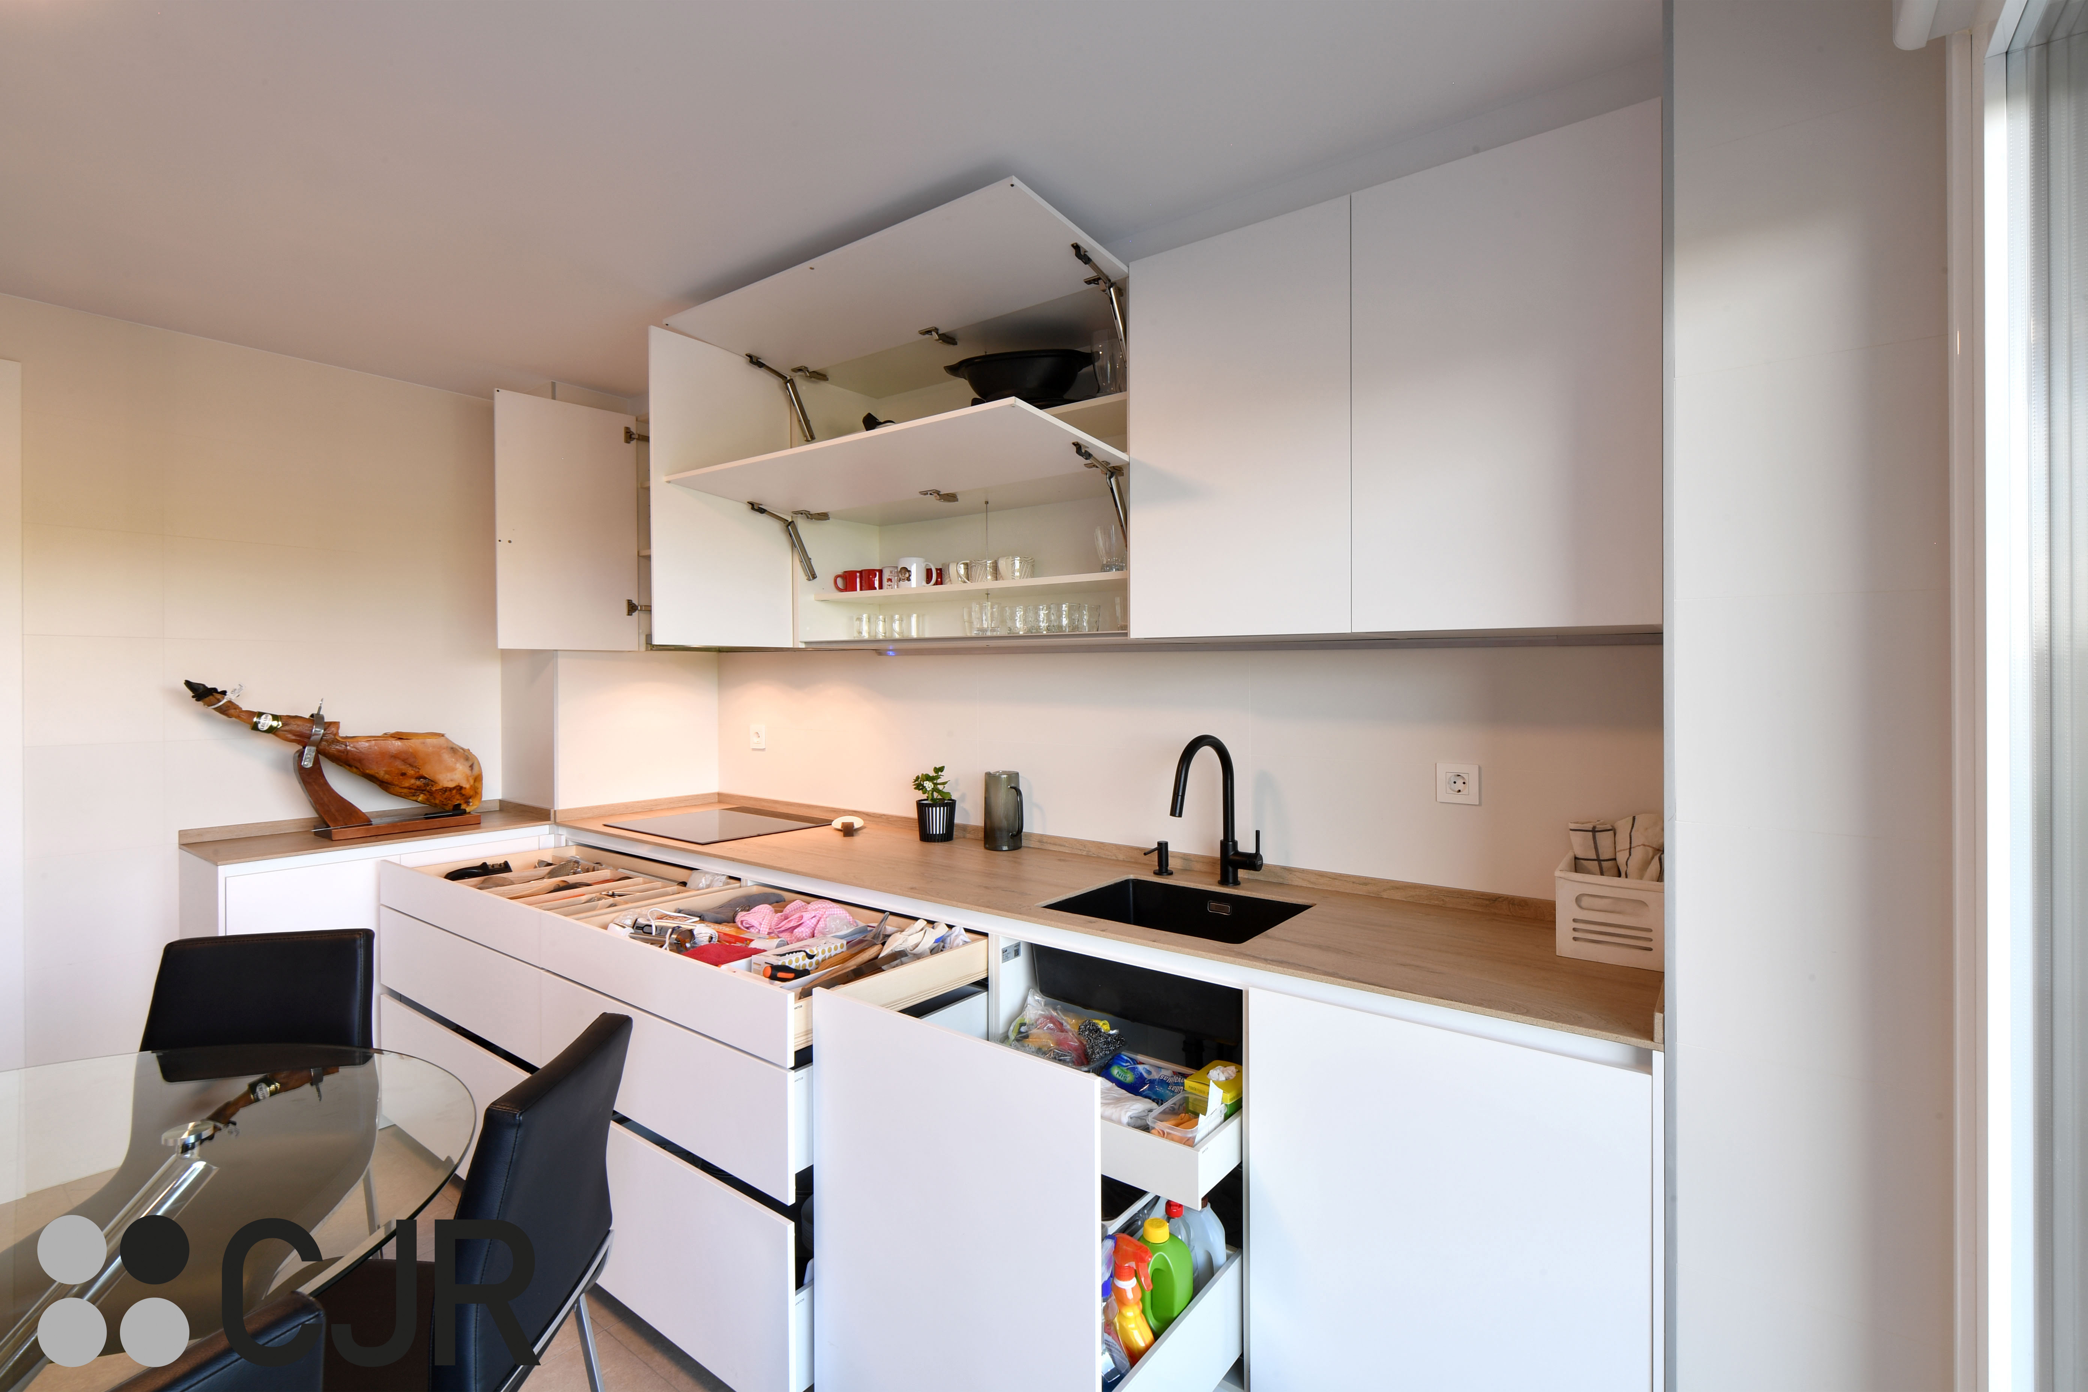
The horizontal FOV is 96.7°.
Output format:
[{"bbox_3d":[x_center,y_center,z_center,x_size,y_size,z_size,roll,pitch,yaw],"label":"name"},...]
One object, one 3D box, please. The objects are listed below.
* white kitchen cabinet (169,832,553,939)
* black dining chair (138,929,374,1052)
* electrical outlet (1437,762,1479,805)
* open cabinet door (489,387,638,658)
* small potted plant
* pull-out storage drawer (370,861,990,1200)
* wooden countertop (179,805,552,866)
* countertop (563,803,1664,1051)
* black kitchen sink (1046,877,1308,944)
[{"bbox_3d":[-2.139,0.904,2.993,0.455,0.904,0.873,1,1,37],"label":"white kitchen cabinet"},{"bbox_3d":[-1.500,0.943,1.630,0.420,0.880,0.570,0,1,-19],"label":"black dining chair"},{"bbox_3d":[0.891,0.191,1.995,0.083,0.083,0.012,1,1,37],"label":"electrical outlet"},{"bbox_3d":[-1.630,-0.579,3.192,0.022,0.841,0.456,1,2,45],"label":"open cabinet door"},{"bbox_3d":[-0.334,0.331,2.848,0.127,0.230,0.127,0,1,0],"label":"small potted plant"},{"bbox_3d":[-1.061,0.687,2.408,1.957,0.380,0.514,1,1,37],"label":"pull-out storage drawer"},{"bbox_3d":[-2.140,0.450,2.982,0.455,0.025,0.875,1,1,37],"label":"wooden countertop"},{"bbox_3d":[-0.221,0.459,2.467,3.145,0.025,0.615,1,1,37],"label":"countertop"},{"bbox_3d":[0.290,0.560,2.031,0.460,0.197,0.380,1,1,37],"label":"black kitchen sink"}]

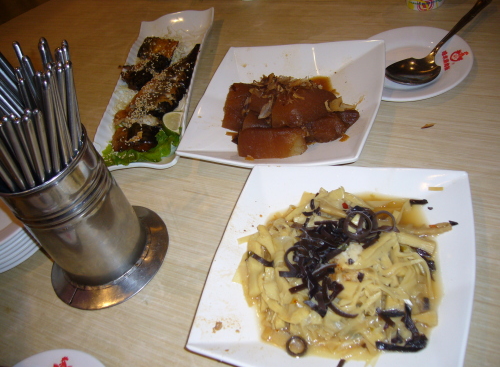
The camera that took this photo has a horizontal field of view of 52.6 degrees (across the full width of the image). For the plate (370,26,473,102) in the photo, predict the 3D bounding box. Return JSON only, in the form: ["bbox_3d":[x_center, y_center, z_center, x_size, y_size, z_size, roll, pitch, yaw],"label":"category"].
[{"bbox_3d":[0.204,-0.150,0.657,0.161,0.021,0.161,-9,46,10],"label":"plate"}]

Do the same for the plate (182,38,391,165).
[{"bbox_3d":[0.048,-0.100,0.652,0.233,0.036,0.233,4,50,21],"label":"plate"}]

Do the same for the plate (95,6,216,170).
[{"bbox_3d":[-0.133,-0.143,0.750,0.131,0.037,0.362,-6,47,13],"label":"plate"}]

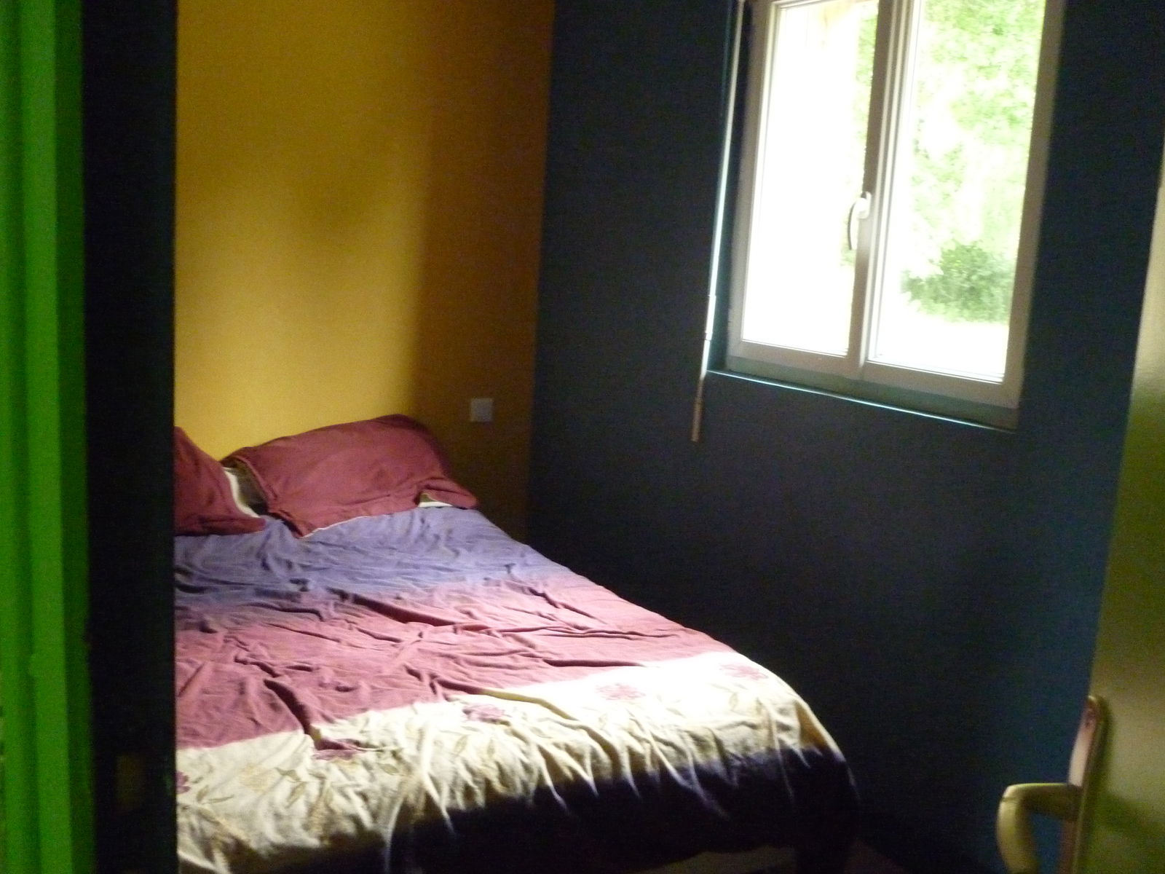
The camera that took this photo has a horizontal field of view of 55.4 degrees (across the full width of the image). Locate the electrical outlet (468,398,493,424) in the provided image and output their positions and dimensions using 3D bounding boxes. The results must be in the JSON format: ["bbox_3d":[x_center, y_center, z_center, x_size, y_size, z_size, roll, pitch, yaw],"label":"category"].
[{"bbox_3d":[-0.356,-0.095,3.920,0.083,0.083,0.015,-1,10,-27],"label":"electrical outlet"}]

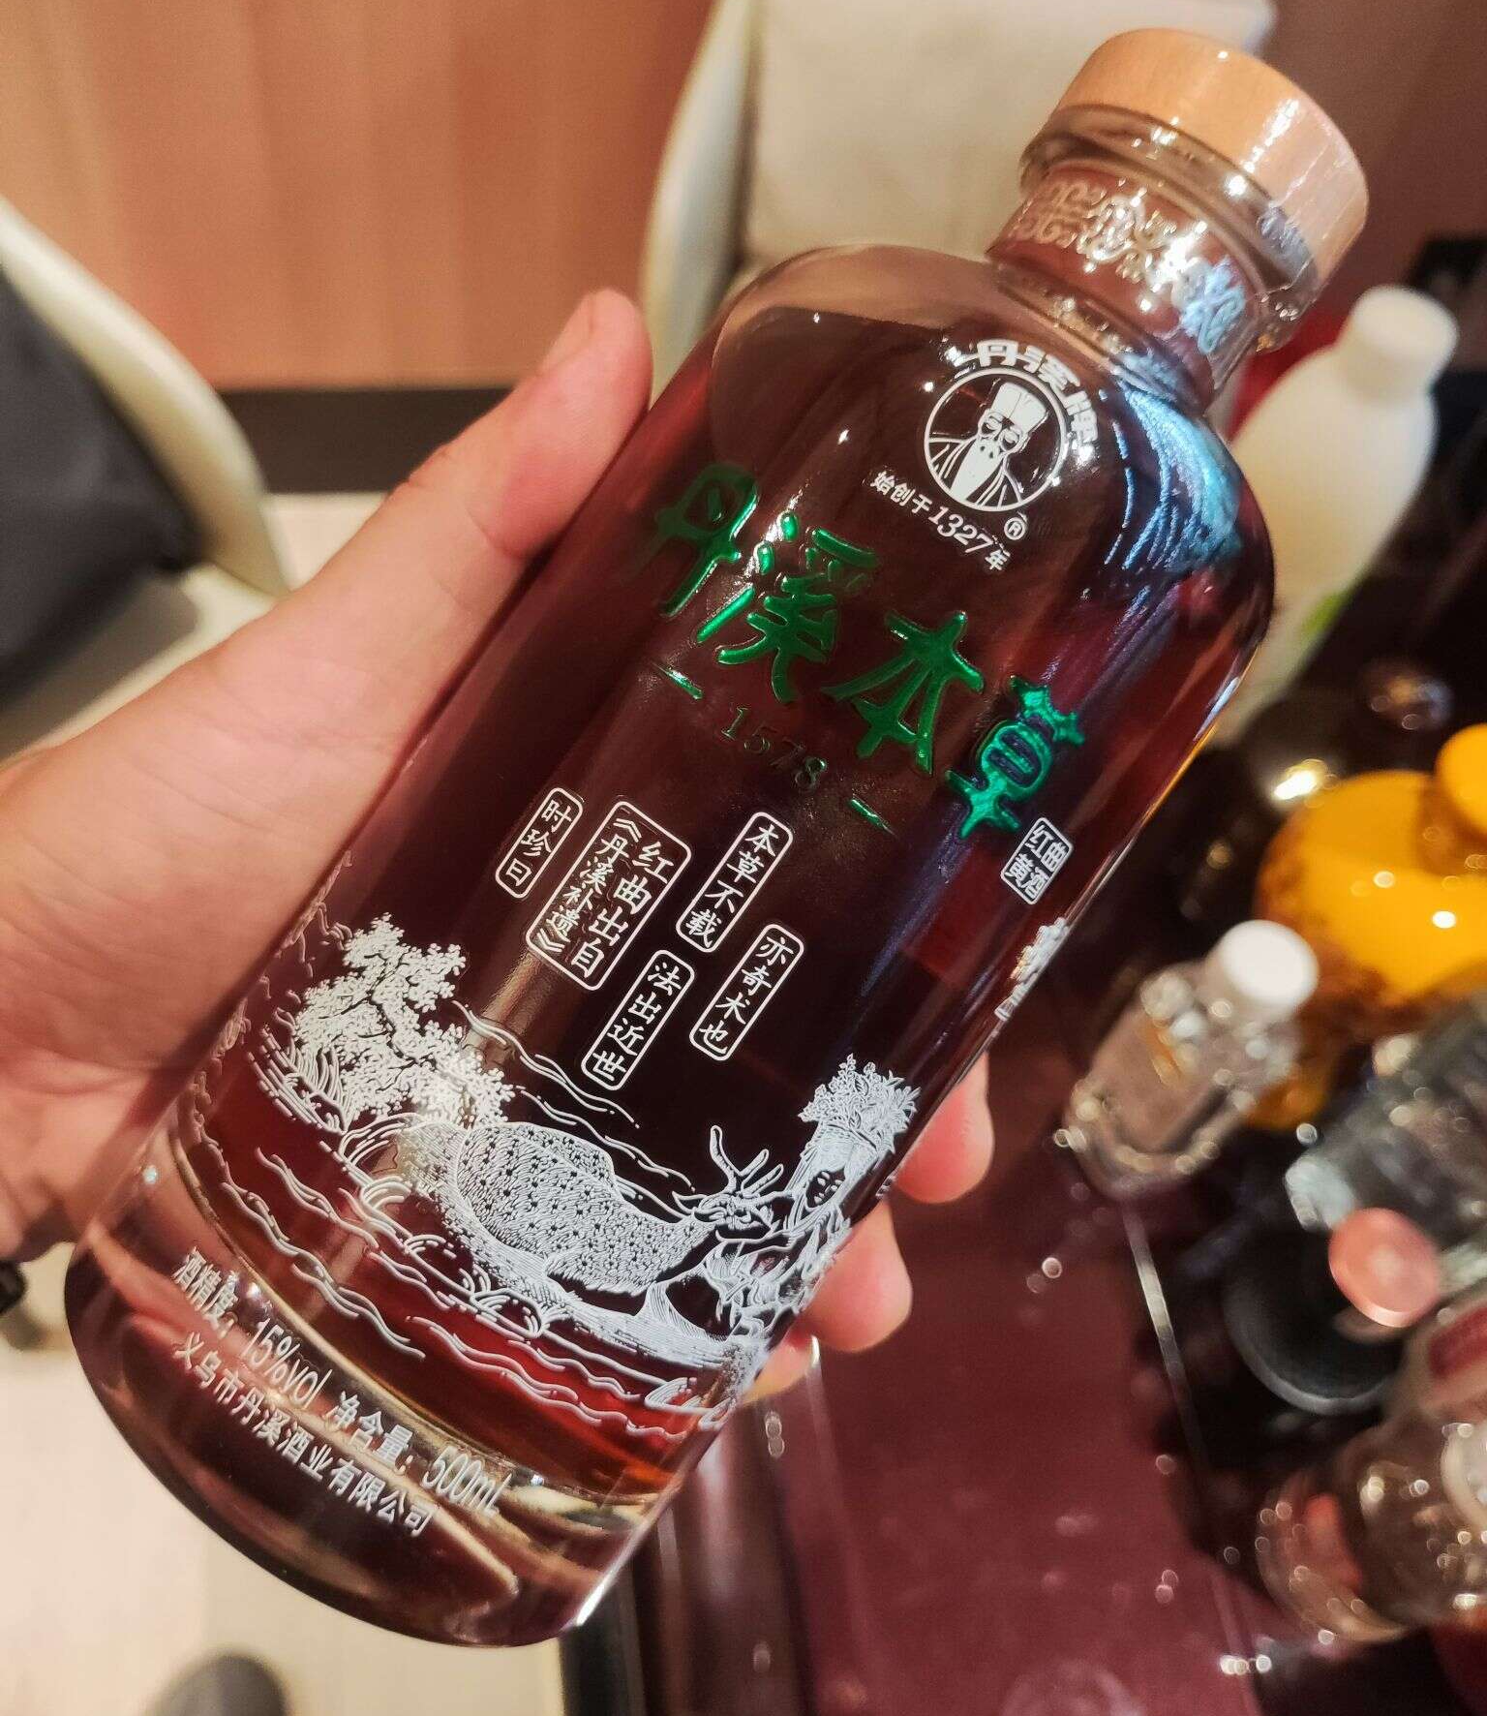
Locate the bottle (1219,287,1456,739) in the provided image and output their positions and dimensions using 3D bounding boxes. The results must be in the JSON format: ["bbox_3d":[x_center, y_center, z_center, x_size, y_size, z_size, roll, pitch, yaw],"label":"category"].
[{"bbox_3d":[0.228,-0.138,0.603,0.071,0.203,0.071,12,54,0],"label":"bottle"}]

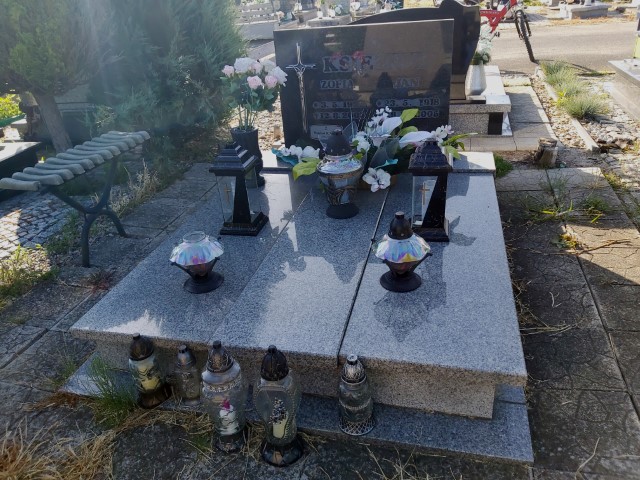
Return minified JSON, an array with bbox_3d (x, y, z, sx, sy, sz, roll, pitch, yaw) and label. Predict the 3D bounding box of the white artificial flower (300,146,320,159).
[{"bbox_3d":[-0.052,-0.479,2.630,0.105,0.065,0.075,-6,28,0],"label":"white artificial flower"}]

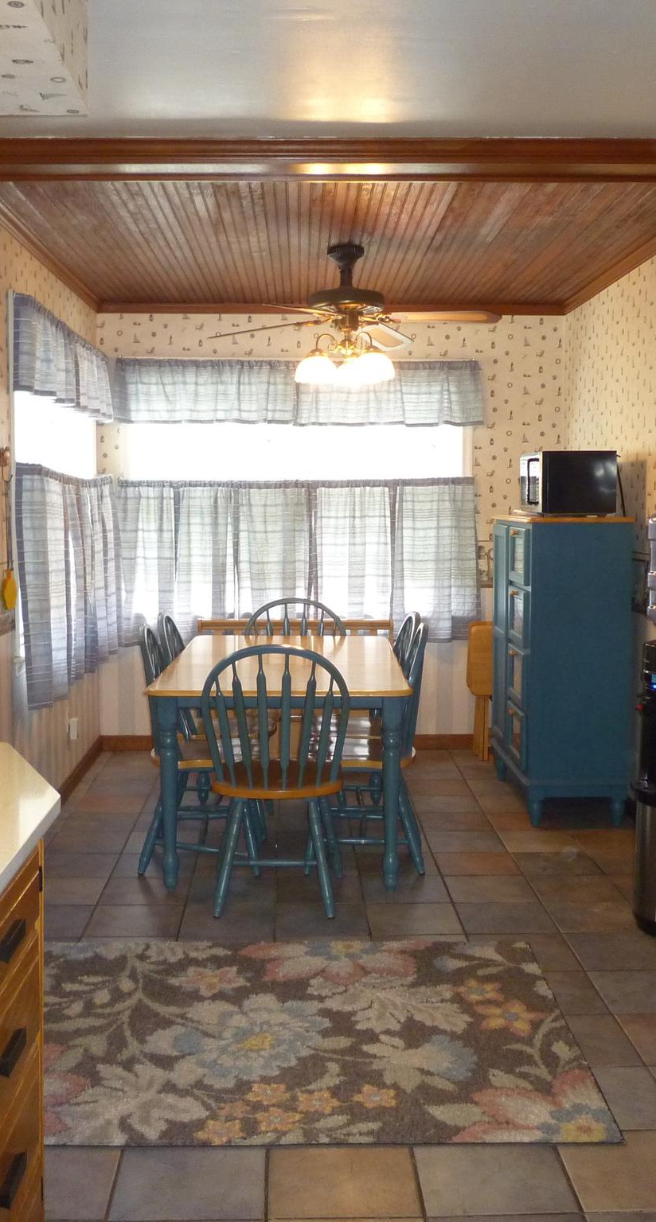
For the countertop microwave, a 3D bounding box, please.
[{"bbox_3d":[1.072,-0.570,5.306,0.342,0.278,0.480,0,6,-2],"label":"countertop microwave"}]

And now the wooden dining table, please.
[{"bbox_3d":[-0.175,0.571,5.059,0.951,0.737,1.710,0,5,-1],"label":"wooden dining table"}]

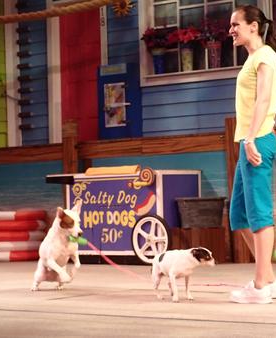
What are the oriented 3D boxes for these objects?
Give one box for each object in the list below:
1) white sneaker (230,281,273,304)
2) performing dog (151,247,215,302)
[{"bbox_3d":[0.655,0.709,6.008,0.250,0.125,0.098,-2,-2,2],"label":"white sneaker"},{"bbox_3d":[0.263,0.616,6.070,0.370,0.310,0.190,-3,-2,36],"label":"performing dog"}]

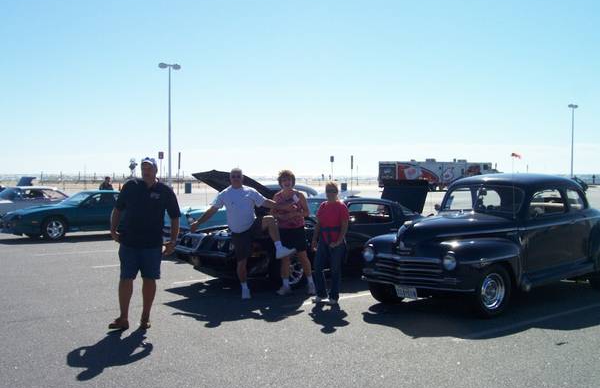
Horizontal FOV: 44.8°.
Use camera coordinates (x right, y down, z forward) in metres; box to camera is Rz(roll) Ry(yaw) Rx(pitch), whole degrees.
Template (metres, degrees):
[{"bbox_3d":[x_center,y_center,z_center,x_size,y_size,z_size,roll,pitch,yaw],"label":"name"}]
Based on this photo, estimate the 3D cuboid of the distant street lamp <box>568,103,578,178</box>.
[{"bbox_3d":[38.435,-6.812,102.465,0.650,11.650,2.100,1,2,44],"label":"distant street lamp"}]

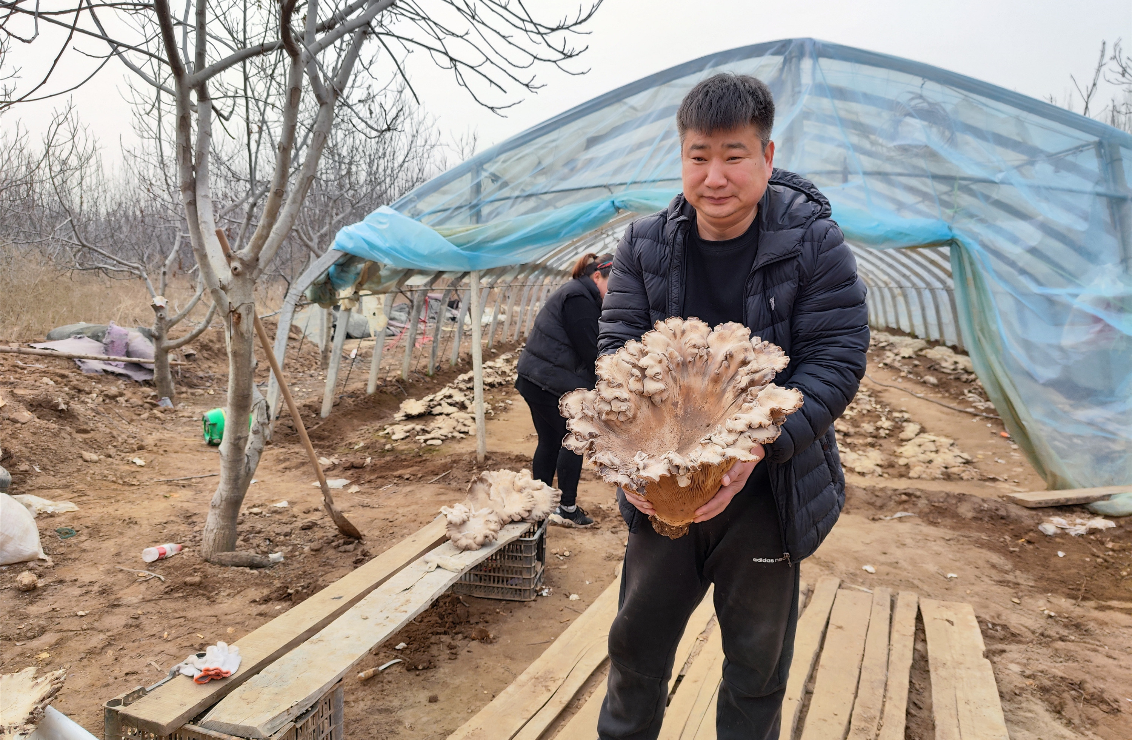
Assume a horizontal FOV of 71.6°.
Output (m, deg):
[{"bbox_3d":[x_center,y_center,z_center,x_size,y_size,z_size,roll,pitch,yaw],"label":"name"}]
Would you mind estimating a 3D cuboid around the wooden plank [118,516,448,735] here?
[{"bbox_3d":[-0.717,0.754,2.825,0.160,0.028,1.945,3,7,19],"label":"wooden plank"}]

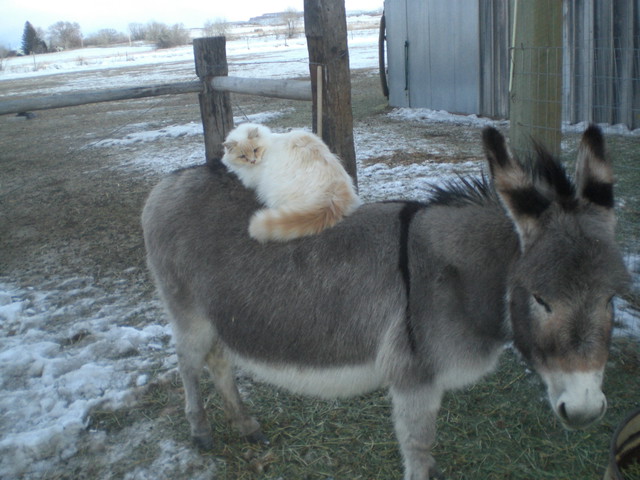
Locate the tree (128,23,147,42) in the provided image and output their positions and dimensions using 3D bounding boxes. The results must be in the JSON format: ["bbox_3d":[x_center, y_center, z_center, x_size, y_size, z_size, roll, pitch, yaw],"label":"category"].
[{"bbox_3d":[-36.365,-41.346,140.000,3.600,4.000,3.400,-3,17,0],"label":"tree"}]

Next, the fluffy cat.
[{"bbox_3d":[-0.088,-0.171,2.020,0.380,0.290,0.240,6,20,31],"label":"fluffy cat"}]

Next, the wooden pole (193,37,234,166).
[{"bbox_3d":[-0.559,-0.497,4.085,0.180,1.320,0.180,-9,17,-14],"label":"wooden pole"}]

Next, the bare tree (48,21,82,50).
[{"bbox_3d":[-48.901,-39.293,135.000,6.300,5.700,5.800,-3,17,0],"label":"bare tree"}]

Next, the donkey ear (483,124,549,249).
[{"bbox_3d":[0.453,-0.119,1.620,0.105,0.280,0.075,-11,8,30],"label":"donkey ear"}]

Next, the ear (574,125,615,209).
[{"bbox_3d":[0.650,-0.169,1.660,0.085,0.215,0.070,-8,9,-14],"label":"ear"}]

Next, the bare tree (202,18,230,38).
[{"bbox_3d":[-18.414,-37.272,125.000,4.800,4.200,4.500,-3,17,0],"label":"bare tree"}]

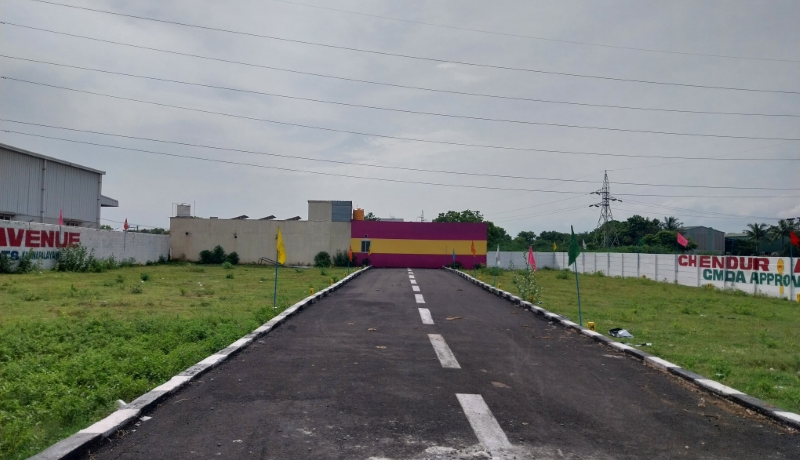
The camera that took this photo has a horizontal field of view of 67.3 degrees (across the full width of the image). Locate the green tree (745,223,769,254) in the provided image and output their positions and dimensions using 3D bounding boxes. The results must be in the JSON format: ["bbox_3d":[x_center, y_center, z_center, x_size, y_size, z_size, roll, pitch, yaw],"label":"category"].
[{"bbox_3d":[56.550,1.940,95.090,4.200,6.080,4.200,1,-2,0],"label":"green tree"}]

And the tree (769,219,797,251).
[{"bbox_3d":[56.048,1.577,88.094,4.600,6.380,4.600,1,-2,0],"label":"tree"}]

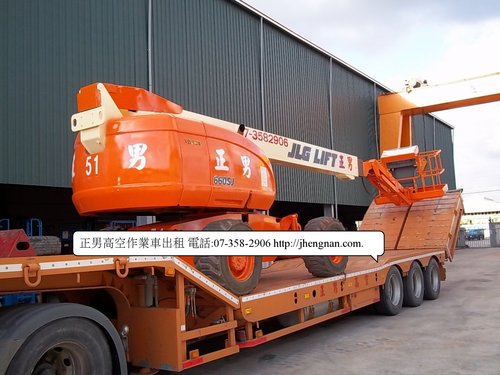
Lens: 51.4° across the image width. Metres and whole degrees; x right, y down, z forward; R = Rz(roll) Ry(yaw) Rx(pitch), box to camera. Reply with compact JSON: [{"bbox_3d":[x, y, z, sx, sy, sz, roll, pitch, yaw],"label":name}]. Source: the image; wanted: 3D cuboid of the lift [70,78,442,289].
[{"bbox_3d":[1.303,0.220,10.683,2.490,2.800,11.100,-5,-5,39],"label":"lift"}]

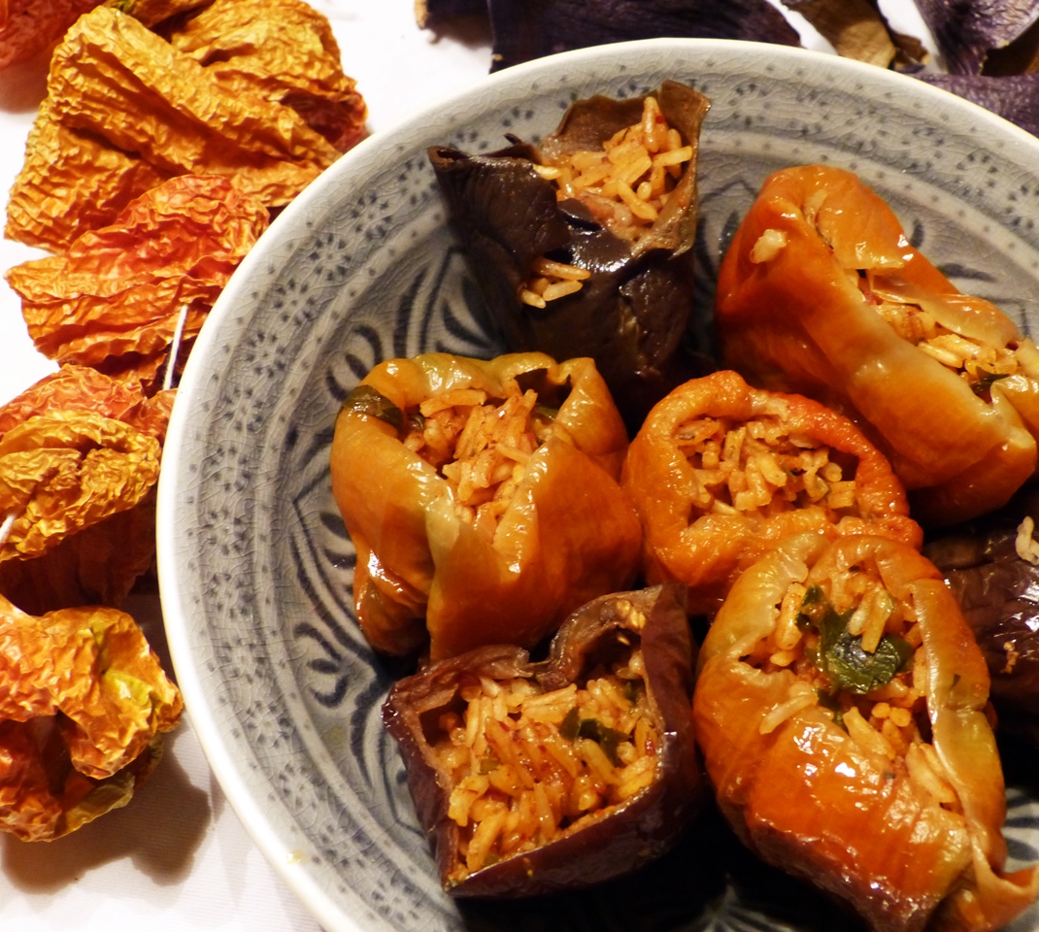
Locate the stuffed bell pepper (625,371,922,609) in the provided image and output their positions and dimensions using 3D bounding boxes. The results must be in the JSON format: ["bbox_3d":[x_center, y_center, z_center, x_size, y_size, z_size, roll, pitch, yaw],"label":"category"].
[{"bbox_3d":[0.050,0.011,0.328,0.054,0.046,0.046,1,63,-1],"label":"stuffed bell pepper"}]

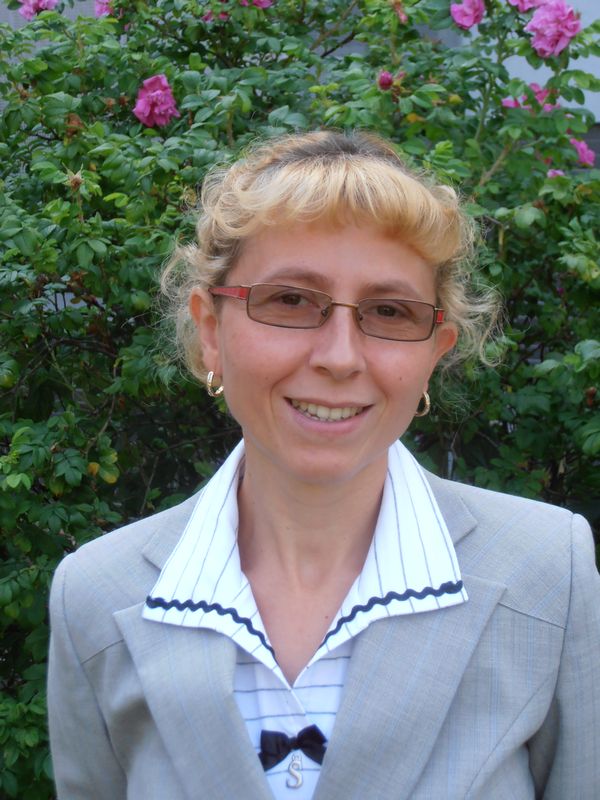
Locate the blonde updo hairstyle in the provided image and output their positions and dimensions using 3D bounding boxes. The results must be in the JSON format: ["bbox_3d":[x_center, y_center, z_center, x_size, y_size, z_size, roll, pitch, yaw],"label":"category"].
[{"bbox_3d":[0.021,-0.097,1.380,0.225,0.178,0.215,6,2,-6],"label":"blonde updo hairstyle"}]

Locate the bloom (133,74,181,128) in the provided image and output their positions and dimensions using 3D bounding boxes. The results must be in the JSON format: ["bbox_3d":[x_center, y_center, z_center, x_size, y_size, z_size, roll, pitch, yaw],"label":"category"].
[{"bbox_3d":[-0.176,-0.367,2.500,0.059,0.065,0.048,0,2,3],"label":"bloom"}]

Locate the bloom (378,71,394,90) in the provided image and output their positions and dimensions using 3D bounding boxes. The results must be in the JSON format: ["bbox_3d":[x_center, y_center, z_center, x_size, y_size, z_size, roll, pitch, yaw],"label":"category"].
[{"bbox_3d":[0.108,-0.401,2.550,0.020,0.025,0.020,0,2,0],"label":"bloom"}]

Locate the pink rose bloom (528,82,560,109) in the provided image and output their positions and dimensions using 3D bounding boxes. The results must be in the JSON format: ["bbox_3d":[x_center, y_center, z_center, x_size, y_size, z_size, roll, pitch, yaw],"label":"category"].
[{"bbox_3d":[0.313,-0.388,2.600,0.043,0.038,0.036,0,2,6],"label":"pink rose bloom"}]

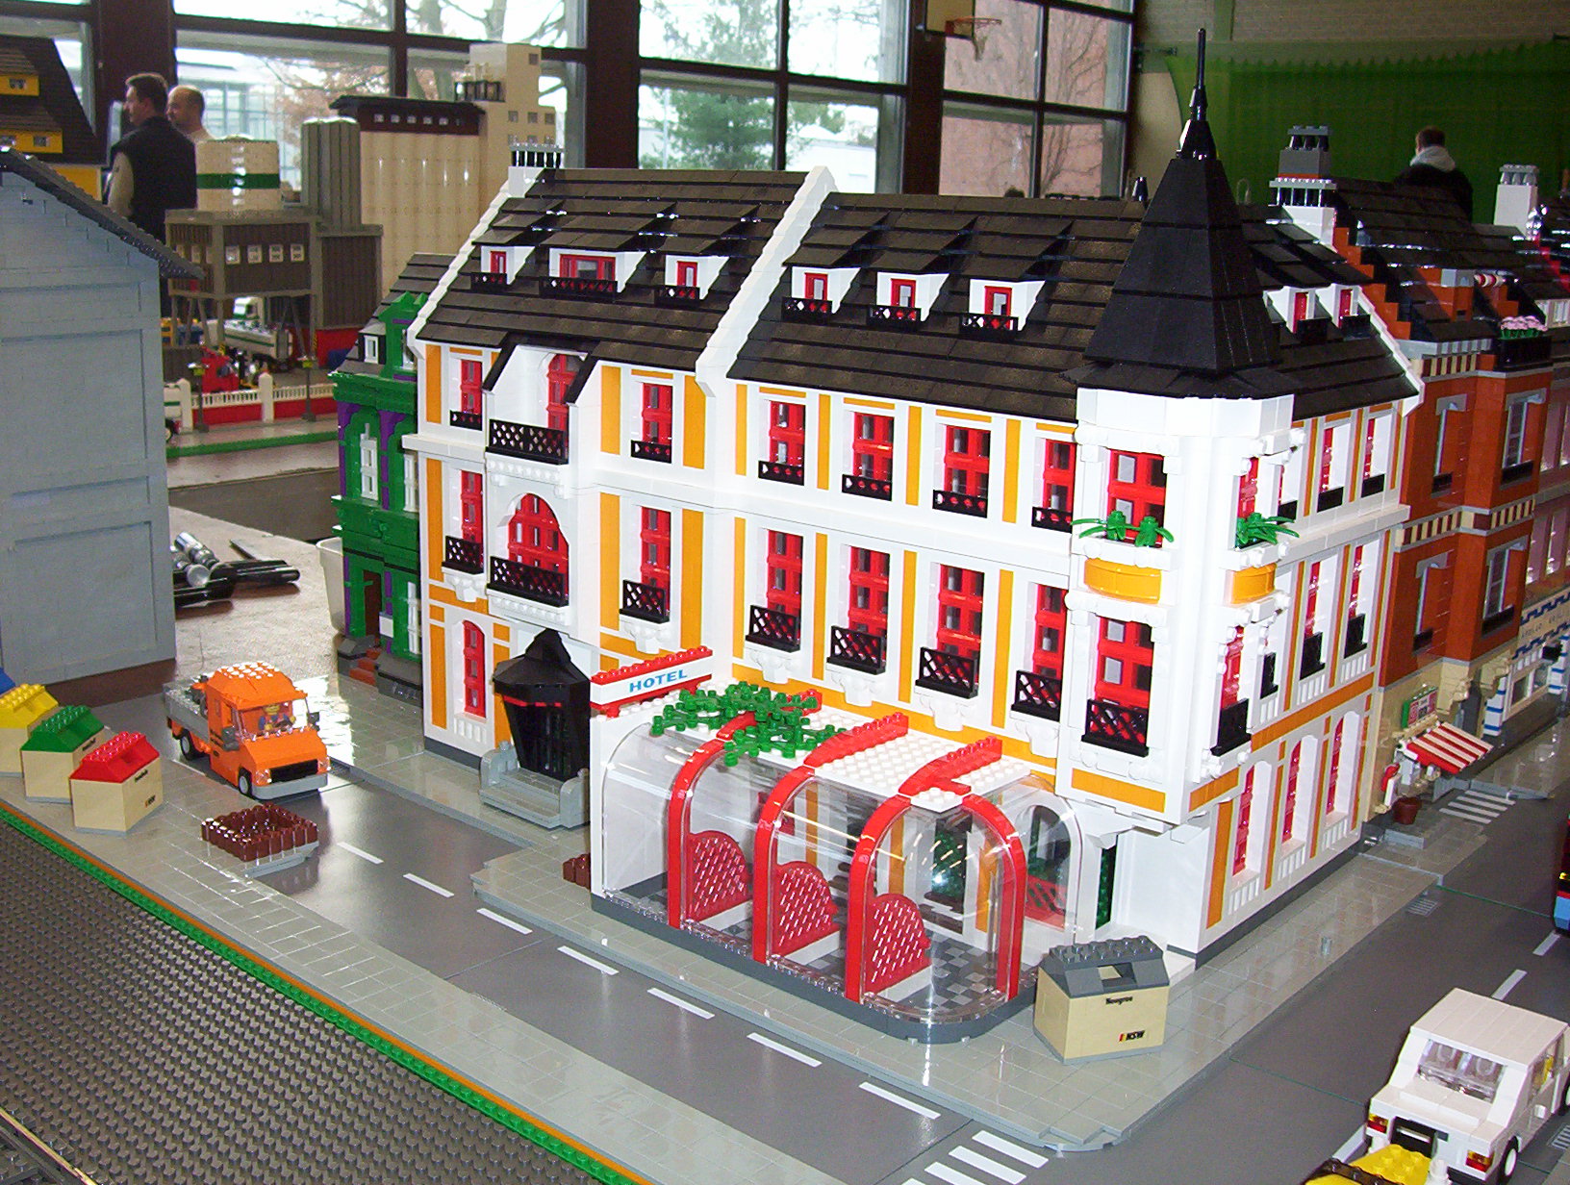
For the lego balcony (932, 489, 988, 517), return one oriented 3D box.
[{"bbox_3d":[0.086,-0.042,0.927,0.032,0.010,0.008,12,17,39],"label":"lego balcony"}]

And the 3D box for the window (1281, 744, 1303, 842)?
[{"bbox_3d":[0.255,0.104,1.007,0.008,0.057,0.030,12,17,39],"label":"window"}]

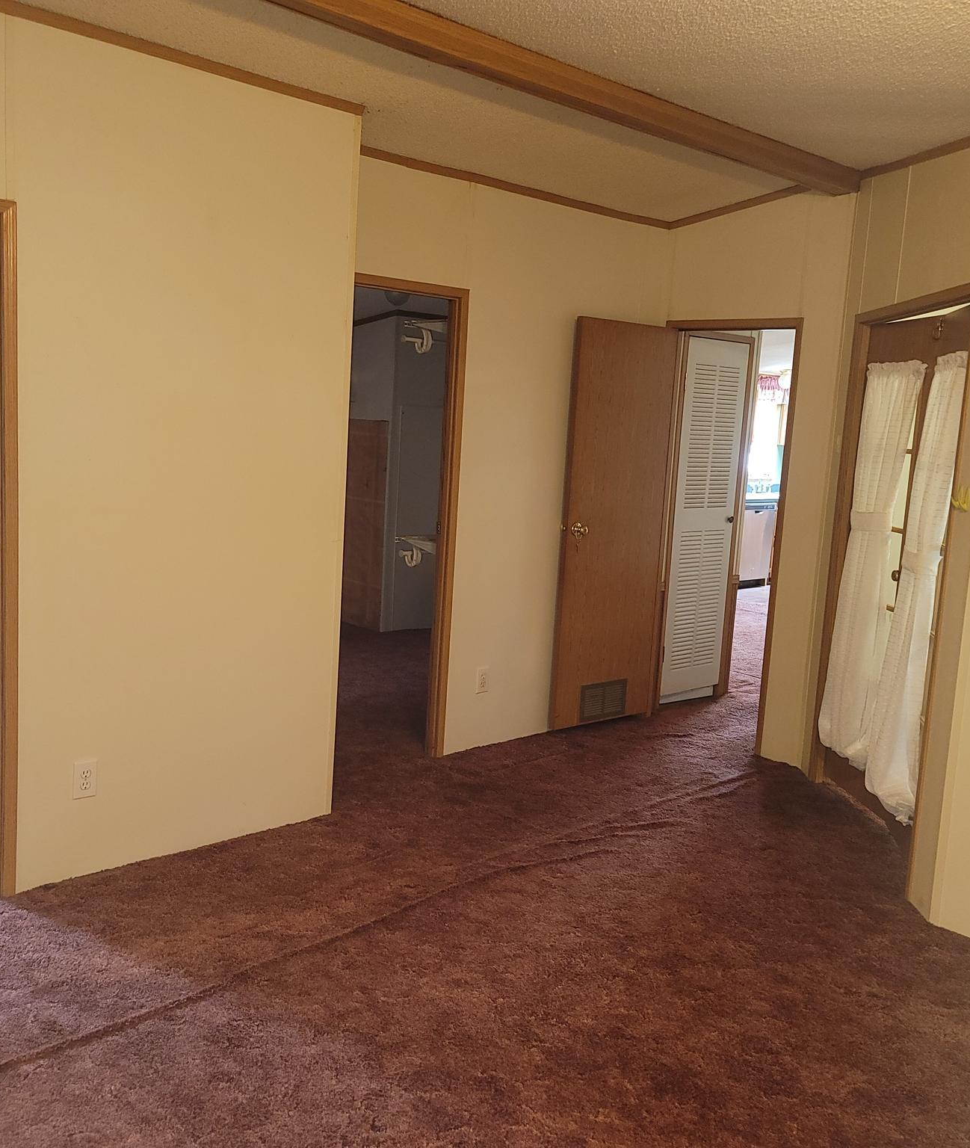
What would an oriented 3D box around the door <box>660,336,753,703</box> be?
[{"bbox_3d":[1.233,-0.299,6.258,0.562,2.000,0.035,-4,11,-44],"label":"door"}]

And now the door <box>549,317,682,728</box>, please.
[{"bbox_3d":[0.634,-0.237,5.539,0.641,2.009,0.037,-2,9,-34],"label":"door"}]

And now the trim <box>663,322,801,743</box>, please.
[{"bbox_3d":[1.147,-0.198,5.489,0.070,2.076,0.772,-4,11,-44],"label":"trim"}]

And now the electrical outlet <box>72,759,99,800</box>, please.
[{"bbox_3d":[-1.269,0.656,3.512,0.073,0.117,0.010,-4,11,-44],"label":"electrical outlet"}]

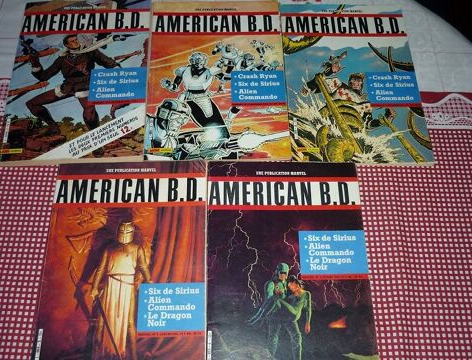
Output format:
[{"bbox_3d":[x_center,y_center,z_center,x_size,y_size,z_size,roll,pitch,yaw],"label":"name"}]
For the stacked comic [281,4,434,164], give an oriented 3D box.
[{"bbox_3d":[0.157,-0.139,0.679,0.181,0.006,0.263,0,64,-1],"label":"stacked comic"}]

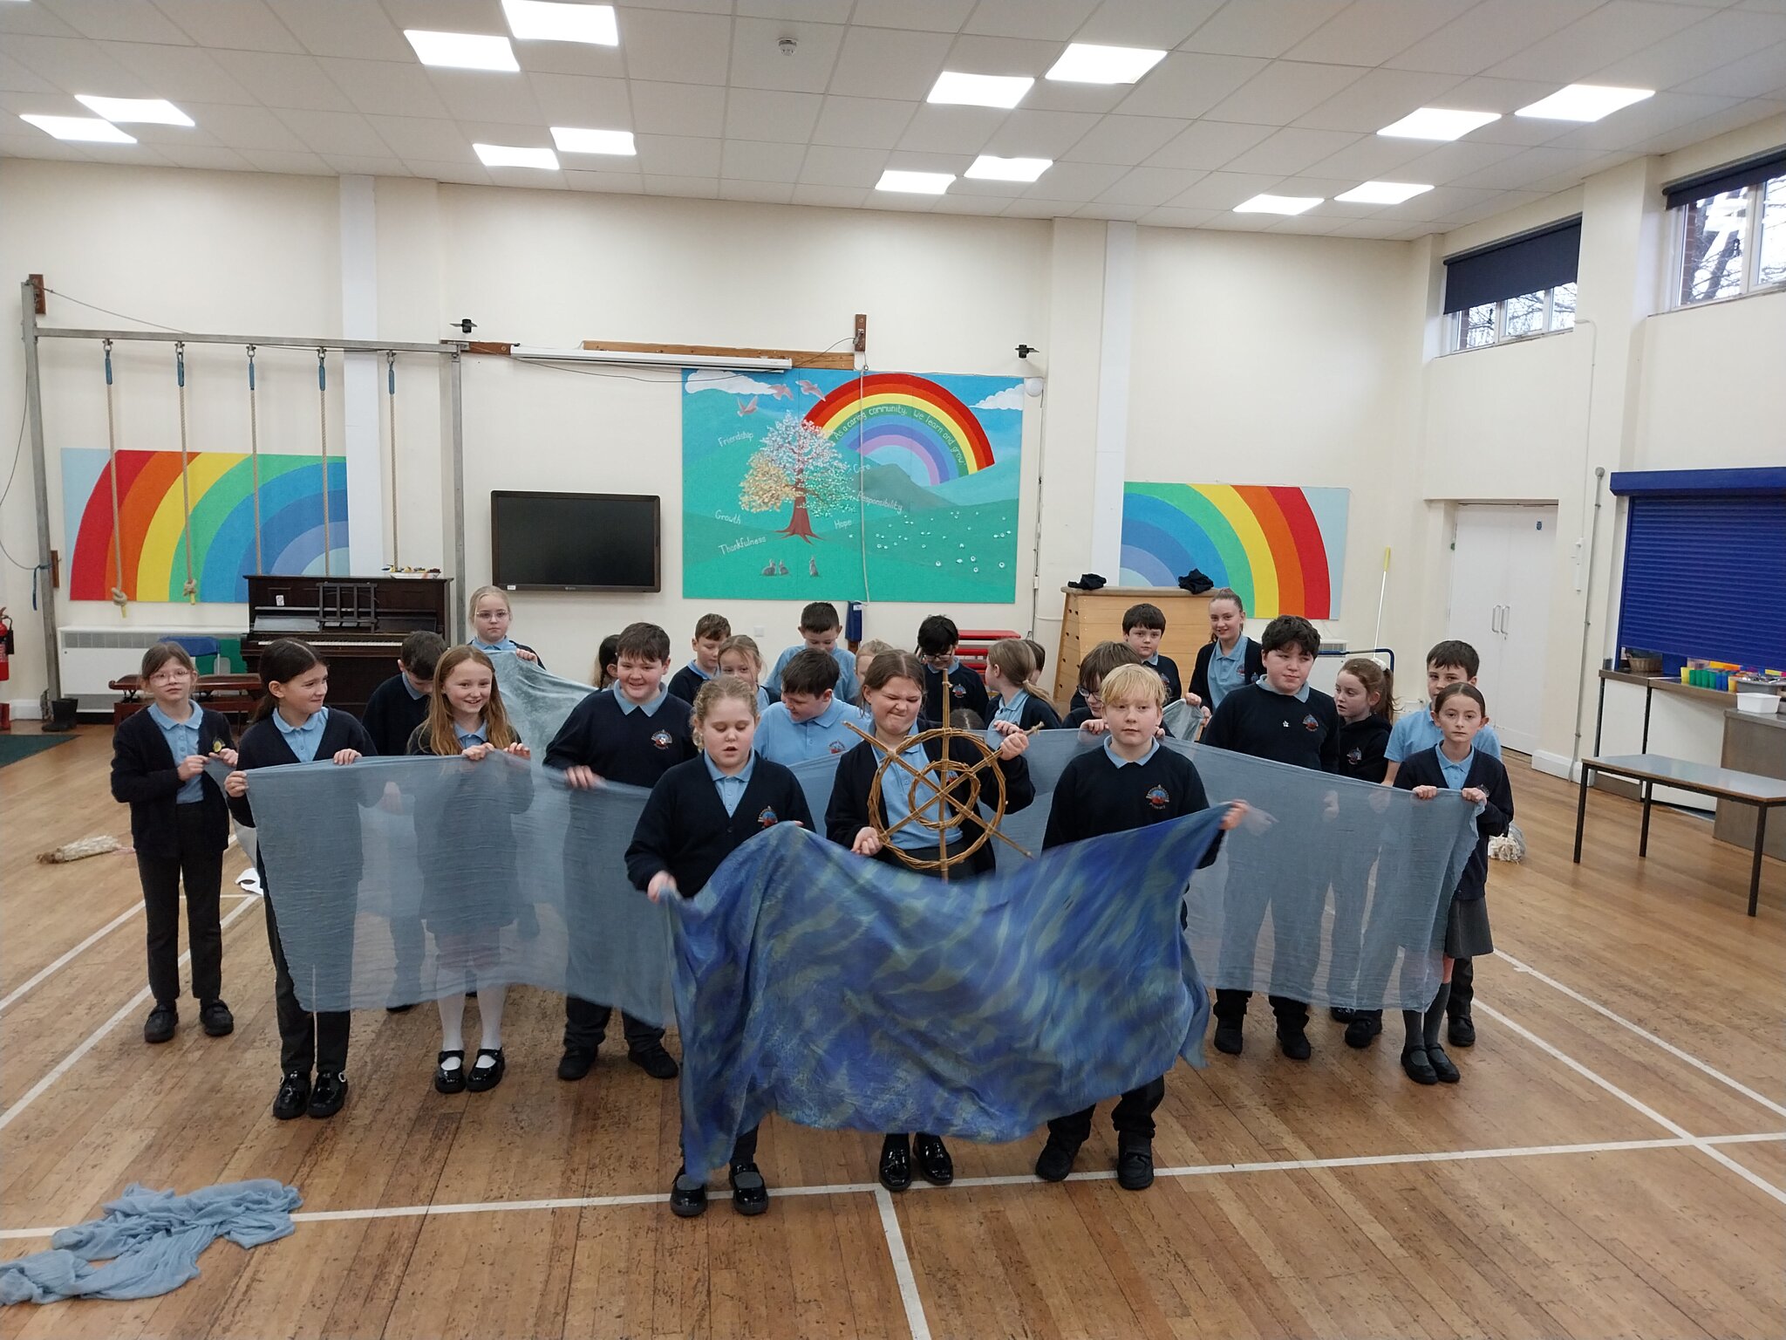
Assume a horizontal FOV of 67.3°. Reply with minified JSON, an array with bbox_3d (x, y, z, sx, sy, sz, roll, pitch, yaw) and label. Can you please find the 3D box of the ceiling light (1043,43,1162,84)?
[{"bbox_3d":[1.205,-3.431,7.612,0.600,0.050,0.600,1,7,-9],"label":"ceiling light"}]

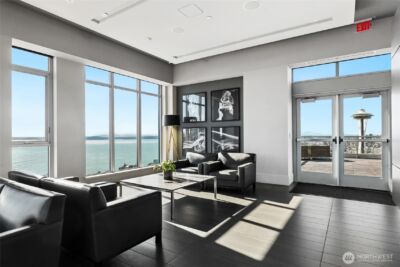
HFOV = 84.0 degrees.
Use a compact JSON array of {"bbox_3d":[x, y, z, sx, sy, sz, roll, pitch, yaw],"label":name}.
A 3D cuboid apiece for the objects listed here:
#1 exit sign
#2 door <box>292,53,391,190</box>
[{"bbox_3d":[3.230,-2.118,4.376,0.270,0.200,0.050,0,0,33],"label":"exit sign"},{"bbox_3d":[3.171,-0.227,5.132,1.950,2.890,0.110,0,0,33],"label":"door"}]

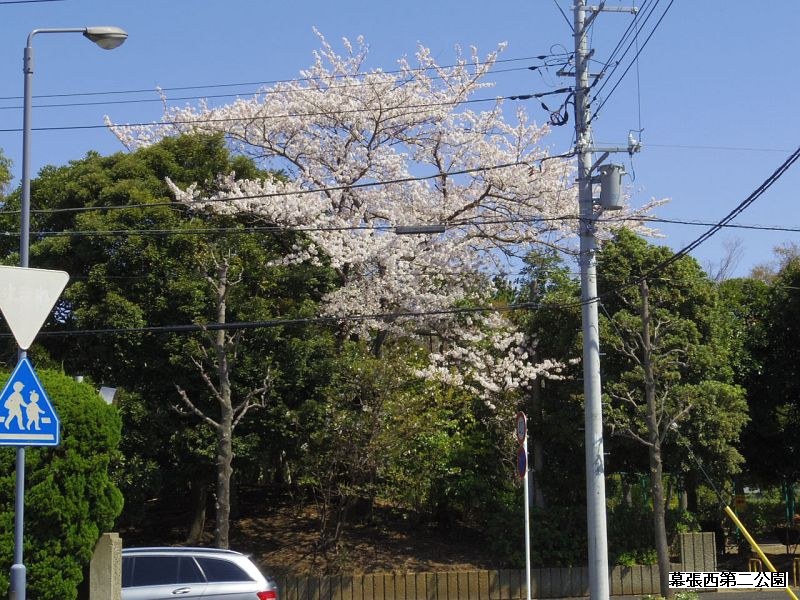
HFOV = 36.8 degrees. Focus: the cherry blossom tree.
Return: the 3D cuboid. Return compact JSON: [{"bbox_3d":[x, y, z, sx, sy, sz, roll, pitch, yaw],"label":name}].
[{"bbox_3d":[-0.400,-1.050,29.000,13.000,10.800,11.300,-1,-9,0],"label":"cherry blossom tree"}]

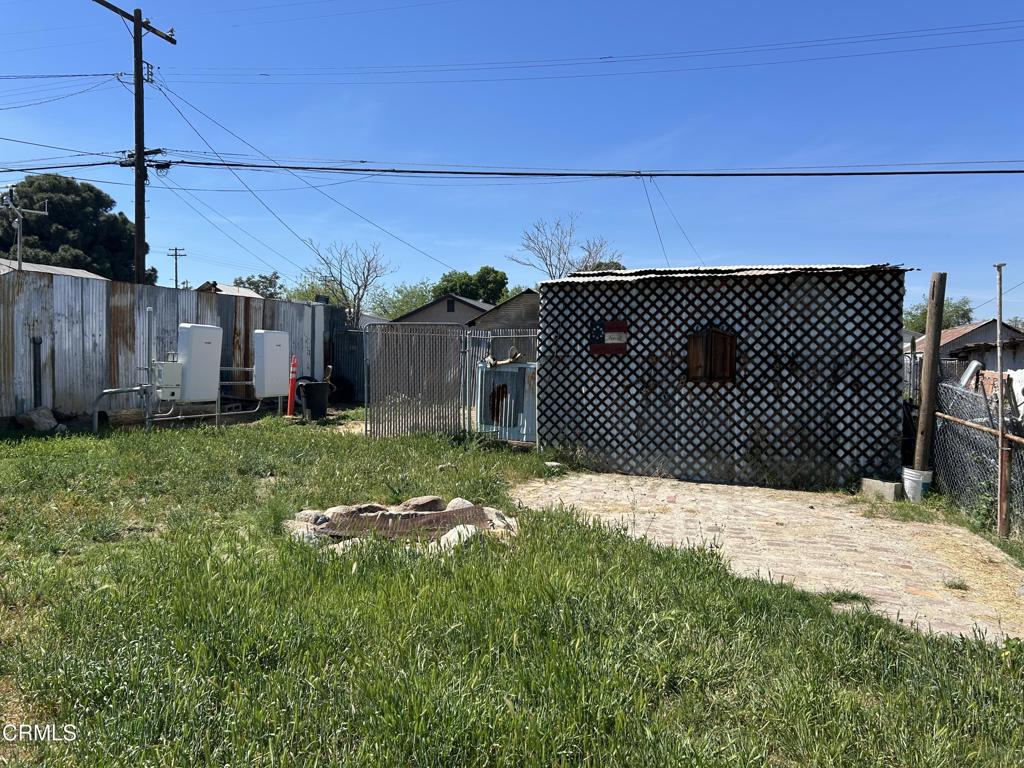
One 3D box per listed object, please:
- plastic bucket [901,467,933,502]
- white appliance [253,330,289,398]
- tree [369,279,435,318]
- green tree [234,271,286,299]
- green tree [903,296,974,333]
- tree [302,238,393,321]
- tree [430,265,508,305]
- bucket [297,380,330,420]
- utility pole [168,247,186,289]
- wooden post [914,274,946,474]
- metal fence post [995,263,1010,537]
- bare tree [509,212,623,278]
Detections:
[{"bbox_3d":[4.276,1.072,8.100,0.305,0.370,0.305,1,2,20],"label":"plastic bucket"},{"bbox_3d":[-4.183,-0.338,13.350,0.250,1.130,0.720,1,2,16],"label":"white appliance"},{"bbox_3d":[-6.046,-2.862,42.078,3.932,5.801,3.550,0,2,-8],"label":"tree"},{"bbox_3d":[-14.728,-3.360,45.089,3.511,6.565,3.394,0,2,-18],"label":"green tree"},{"bbox_3d":[23.281,-2.261,42.068,4.150,5.036,3.713,1,2,29],"label":"green tree"},{"bbox_3d":[-5.049,-2.025,24.066,2.808,4.908,2.496,0,2,-12],"label":"tree"},{"bbox_3d":[-2.279,-3.209,42.088,4.260,6.526,3.823,0,2,-3],"label":"tree"},{"bbox_3d":[-3.458,0.294,13.500,0.530,0.700,0.530,0,2,0],"label":"bucket"},{"bbox_3d":[-38.302,-8.379,88.195,2.200,14.484,0.350,0,2,-9],"label":"utility pole"},{"bbox_3d":[4.427,-0.033,8.160,0.150,2.327,0.150,5,1,19],"label":"wooden post"},{"bbox_3d":[3.795,0.122,5.950,0.100,2.116,0.090,1,2,20],"label":"metal fence post"},{"bbox_3d":[1.694,-2.523,25.082,3.706,6.105,3.088,0,2,4],"label":"bare tree"}]

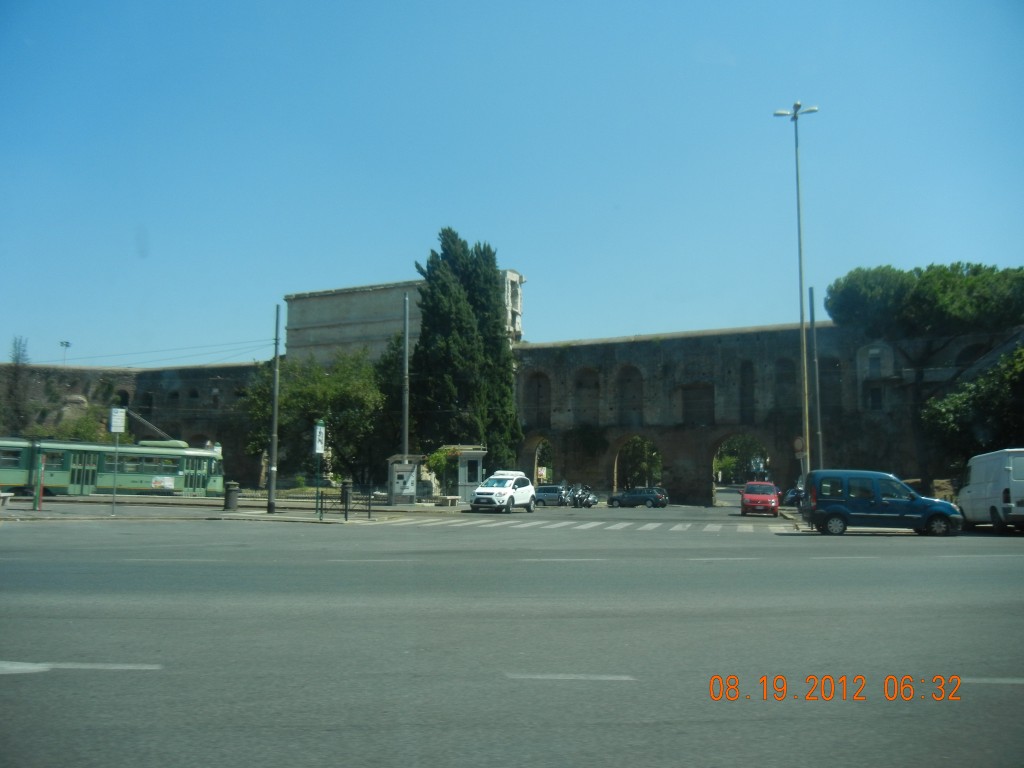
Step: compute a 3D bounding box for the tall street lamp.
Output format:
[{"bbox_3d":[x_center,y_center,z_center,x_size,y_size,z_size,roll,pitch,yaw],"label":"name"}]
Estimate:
[{"bbox_3d":[12.150,-3.158,36.882,1.950,17.100,1.950,-2,-7,17],"label":"tall street lamp"}]

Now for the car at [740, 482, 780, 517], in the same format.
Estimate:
[{"bbox_3d":[11.150,5.122,39.475,1.610,1.500,3.650,-2,-7,18],"label":"car"}]

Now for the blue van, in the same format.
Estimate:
[{"bbox_3d":[10.050,3.251,24.591,4.000,1.820,1.680,-1,-6,9],"label":"blue van"}]

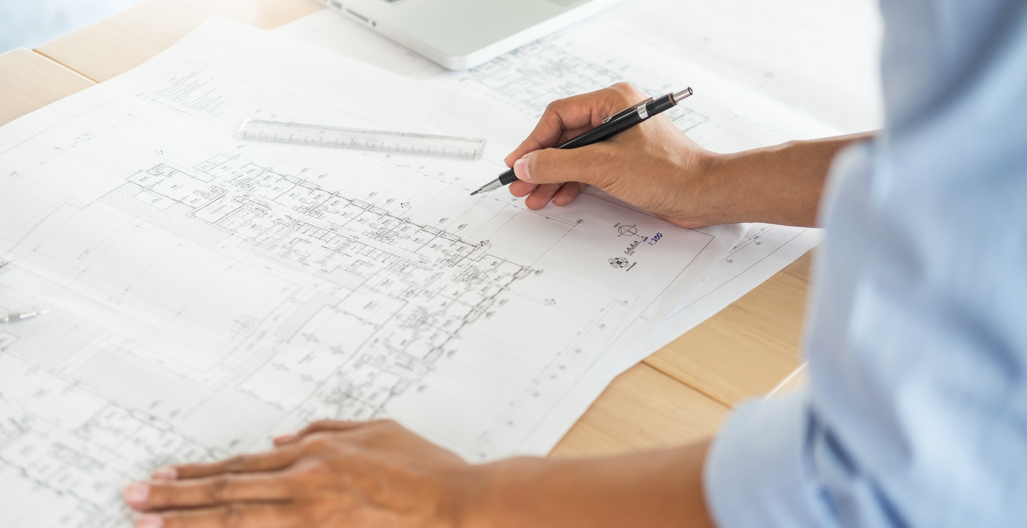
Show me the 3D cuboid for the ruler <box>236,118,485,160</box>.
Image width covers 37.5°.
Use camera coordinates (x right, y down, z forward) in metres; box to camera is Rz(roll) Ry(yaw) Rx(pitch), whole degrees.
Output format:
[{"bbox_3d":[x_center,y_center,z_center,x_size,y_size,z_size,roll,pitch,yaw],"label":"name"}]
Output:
[{"bbox_3d":[-0.098,-0.080,0.969,0.158,0.002,0.028,6,34,7],"label":"ruler"}]

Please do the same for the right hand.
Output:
[{"bbox_3d":[0.065,-0.075,0.904,0.134,0.071,0.090,8,35,11],"label":"right hand"}]

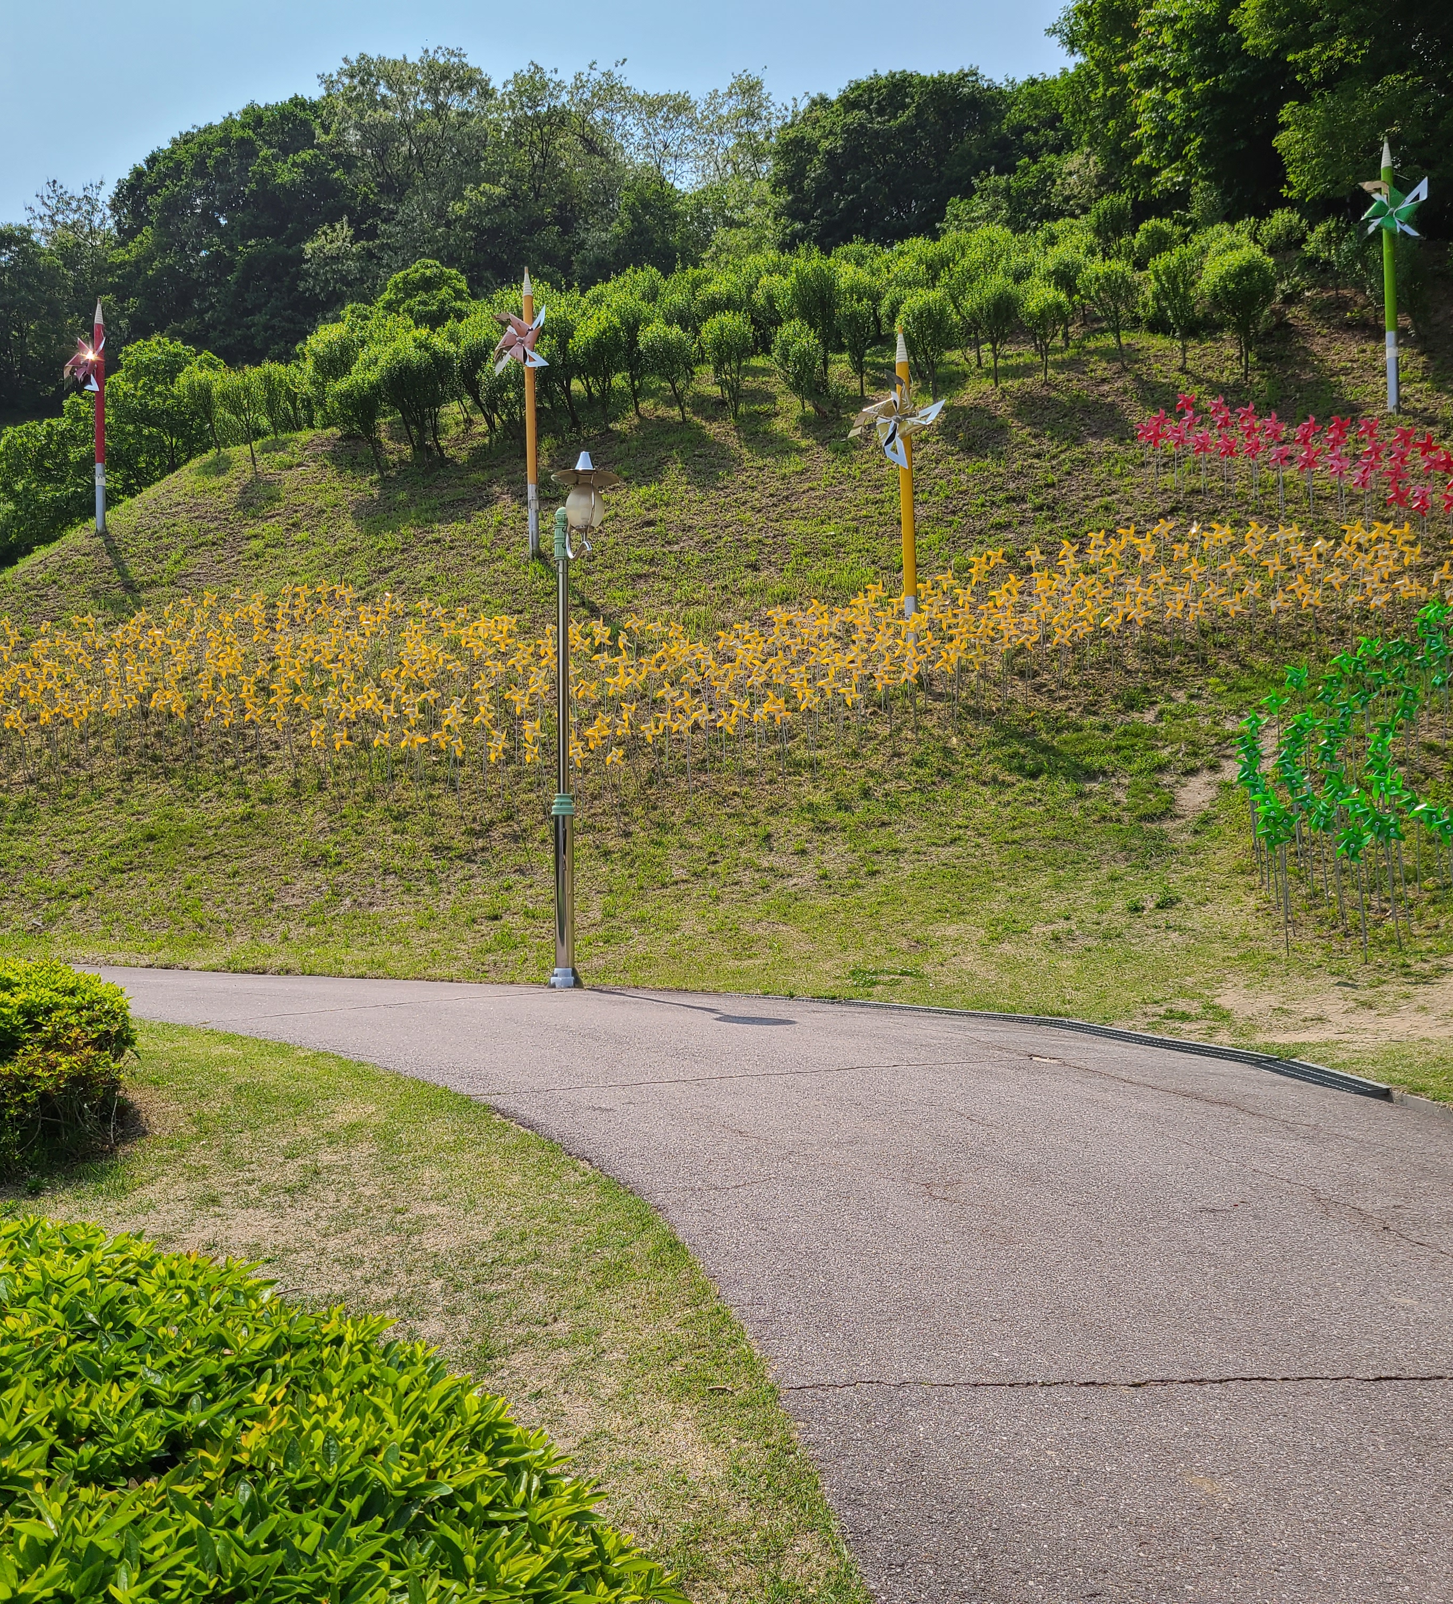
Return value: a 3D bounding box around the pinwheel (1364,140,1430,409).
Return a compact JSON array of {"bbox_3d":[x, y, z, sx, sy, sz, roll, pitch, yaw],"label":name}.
[{"bbox_3d":[10.072,-7.949,24.300,1.030,4.150,0.500,-1,-1,14],"label":"pinwheel"}]

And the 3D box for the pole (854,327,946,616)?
[{"bbox_3d":[2.239,-4.013,20.800,1.200,4.280,0.500,-1,-1,22],"label":"pole"}]

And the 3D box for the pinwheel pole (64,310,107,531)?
[{"bbox_3d":[-11.508,-6.938,29.000,0.950,4.190,0.500,-1,-1,13],"label":"pinwheel pole"}]

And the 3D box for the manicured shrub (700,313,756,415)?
[{"bbox_3d":[0.017,-8.922,32.800,1.100,2.180,1.100,-1,-1,0],"label":"manicured shrub"}]

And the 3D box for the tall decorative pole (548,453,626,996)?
[{"bbox_3d":[-1.233,-0.724,14.200,0.640,4.740,0.680,0,-1,-37],"label":"tall decorative pole"}]

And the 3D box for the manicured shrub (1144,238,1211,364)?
[{"bbox_3d":[8.638,-9.500,30.700,1.200,2.430,1.200,-1,-1,0],"label":"manicured shrub"}]

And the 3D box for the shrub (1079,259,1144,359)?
[{"bbox_3d":[7.567,-9.678,31.700,1.250,2.180,1.250,-1,-1,0],"label":"shrub"}]

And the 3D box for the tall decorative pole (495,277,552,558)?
[{"bbox_3d":[-3.324,-6.347,26.300,1.000,4.730,0.500,-1,-1,18],"label":"tall decorative pole"}]

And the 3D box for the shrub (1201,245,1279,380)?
[{"bbox_3d":[9.371,-8.930,29.300,1.400,2.410,1.400,-1,-1,0],"label":"shrub"}]

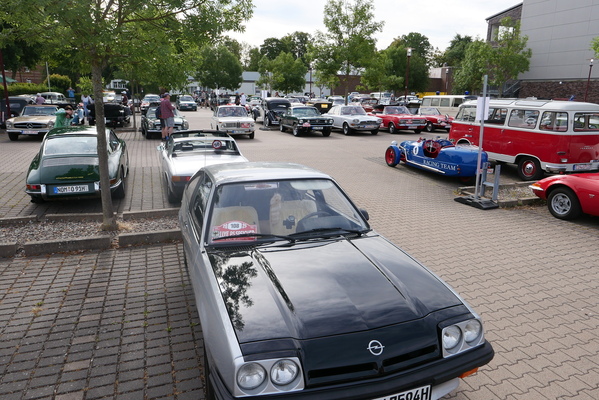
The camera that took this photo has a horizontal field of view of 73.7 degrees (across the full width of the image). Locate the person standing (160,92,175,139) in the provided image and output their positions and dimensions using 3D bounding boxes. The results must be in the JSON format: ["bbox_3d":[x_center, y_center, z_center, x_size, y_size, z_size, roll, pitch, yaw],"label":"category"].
[{"bbox_3d":[-5.464,-3.305,16.286,0.450,1.820,0.520,-4,16,-17],"label":"person standing"}]

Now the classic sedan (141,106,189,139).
[{"bbox_3d":[-6.321,-3.669,18.533,1.760,1.300,4.285,-5,16,-23],"label":"classic sedan"}]

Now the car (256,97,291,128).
[{"bbox_3d":[-1.878,-5.632,25.566,1.600,1.600,4.200,-4,16,-20],"label":"car"}]

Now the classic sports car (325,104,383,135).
[{"bbox_3d":[2.606,-4.231,20.867,1.750,1.380,4.600,-3,15,-17],"label":"classic sports car"}]

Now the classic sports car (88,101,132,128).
[{"bbox_3d":[-10.106,-4.689,21.290,1.700,1.380,4.300,-3,15,-17],"label":"classic sports car"}]

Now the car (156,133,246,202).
[{"bbox_3d":[-2.247,-0.901,8.995,1.650,1.230,3.985,-5,16,-22],"label":"car"}]

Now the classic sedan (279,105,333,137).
[{"bbox_3d":[0.239,-4.104,20.693,1.730,1.300,4.610,-3,16,-16],"label":"classic sedan"}]

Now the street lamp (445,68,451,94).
[{"bbox_3d":[13.887,-10.069,37.596,0.550,4.500,0.550,-4,15,-19],"label":"street lamp"}]

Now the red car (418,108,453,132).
[{"bbox_3d":[7.933,-5.087,24.838,1.660,1.360,4.350,-4,16,-19],"label":"red car"}]

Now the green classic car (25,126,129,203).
[{"bbox_3d":[-4.561,-0.903,8.583,1.620,1.320,4.160,-4,15,-20],"label":"green classic car"}]

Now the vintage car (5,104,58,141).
[{"bbox_3d":[-11.069,-3.357,16.989,1.760,1.305,4.290,-6,17,-24],"label":"vintage car"}]

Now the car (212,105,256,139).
[{"bbox_3d":[-3.139,-3.654,18.545,1.600,1.410,4.230,-3,16,-15],"label":"car"}]

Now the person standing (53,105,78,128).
[{"bbox_3d":[-6.531,-1.830,11.238,0.550,1.620,0.550,4,15,10],"label":"person standing"}]

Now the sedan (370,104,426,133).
[{"bbox_3d":[5.590,-4.721,23.125,1.750,1.450,4.550,-2,16,-13],"label":"sedan"}]

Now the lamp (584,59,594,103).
[{"bbox_3d":[22.214,-8.357,31.123,0.650,5.000,0.650,1,15,0],"label":"lamp"}]

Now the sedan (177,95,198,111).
[{"bbox_3d":[-11.457,-9.858,40.696,1.690,1.400,4.350,-4,16,-20],"label":"sedan"}]

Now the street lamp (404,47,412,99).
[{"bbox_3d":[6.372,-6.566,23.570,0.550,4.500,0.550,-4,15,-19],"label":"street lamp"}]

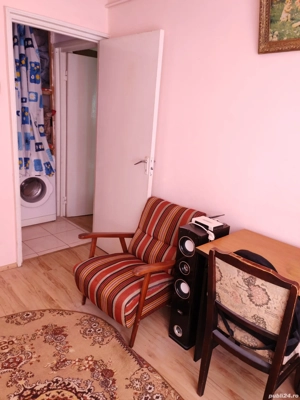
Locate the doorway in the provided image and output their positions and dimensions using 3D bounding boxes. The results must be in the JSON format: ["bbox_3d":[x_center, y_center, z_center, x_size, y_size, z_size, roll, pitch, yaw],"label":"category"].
[{"bbox_3d":[-0.827,-0.471,2.910,0.122,2.088,0.934,19,21,41],"label":"doorway"}]

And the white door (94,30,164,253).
[{"bbox_3d":[-0.255,-0.395,2.894,0.041,2.040,0.778,-11,22,-44],"label":"white door"}]

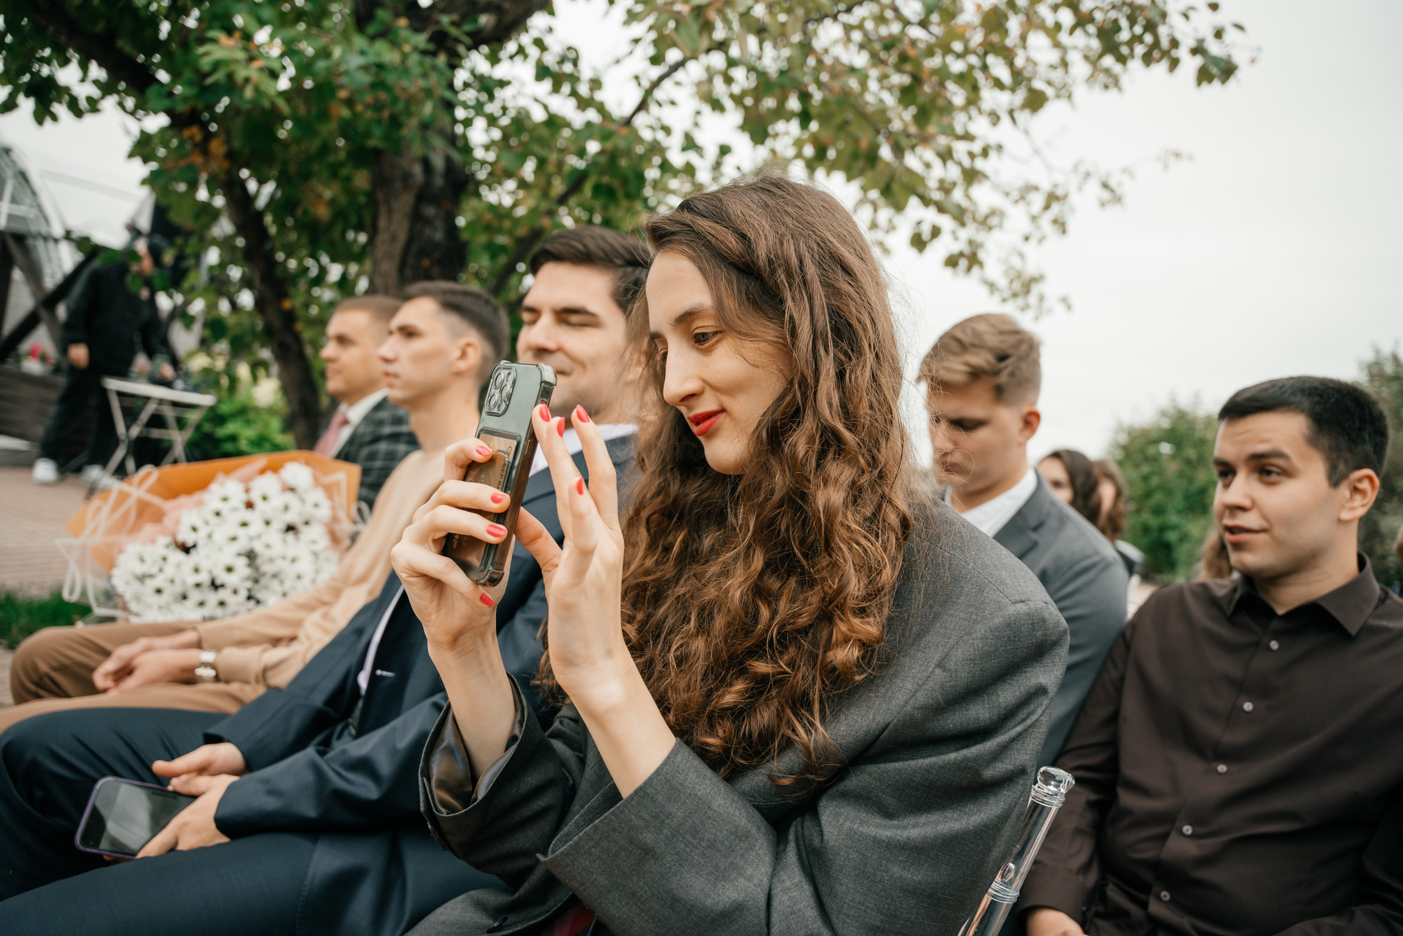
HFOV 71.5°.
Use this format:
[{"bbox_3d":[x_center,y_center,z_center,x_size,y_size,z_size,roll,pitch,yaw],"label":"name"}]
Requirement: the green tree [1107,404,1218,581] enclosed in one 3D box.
[{"bbox_3d":[7.056,0.318,14.500,2.400,2.600,2.400,11,3,33],"label":"green tree"}]

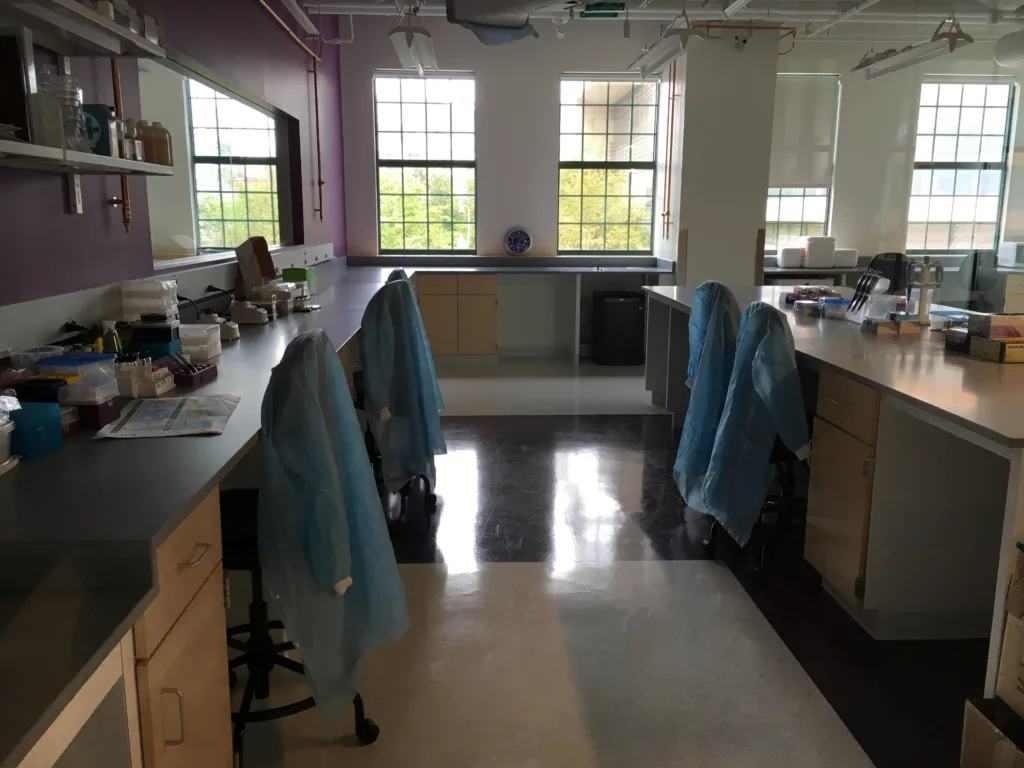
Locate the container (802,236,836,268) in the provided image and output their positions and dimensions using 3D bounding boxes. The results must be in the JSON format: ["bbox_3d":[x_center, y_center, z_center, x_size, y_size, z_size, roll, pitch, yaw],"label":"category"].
[{"bbox_3d":[3.258,-1.384,9.109,0.285,0.310,0.260,0,11,-3],"label":"container"}]

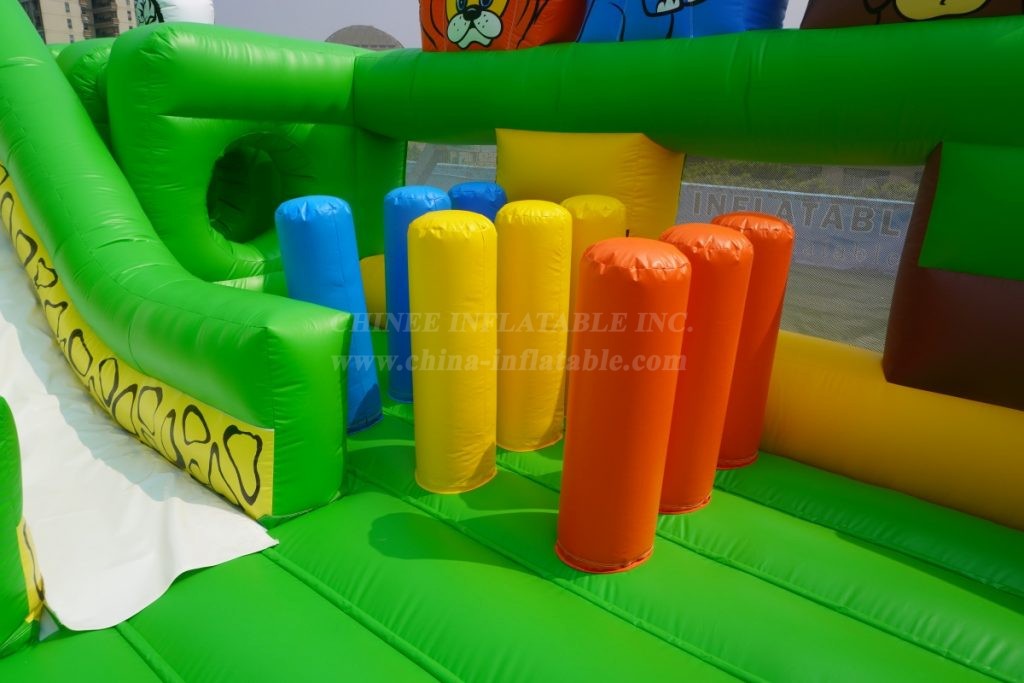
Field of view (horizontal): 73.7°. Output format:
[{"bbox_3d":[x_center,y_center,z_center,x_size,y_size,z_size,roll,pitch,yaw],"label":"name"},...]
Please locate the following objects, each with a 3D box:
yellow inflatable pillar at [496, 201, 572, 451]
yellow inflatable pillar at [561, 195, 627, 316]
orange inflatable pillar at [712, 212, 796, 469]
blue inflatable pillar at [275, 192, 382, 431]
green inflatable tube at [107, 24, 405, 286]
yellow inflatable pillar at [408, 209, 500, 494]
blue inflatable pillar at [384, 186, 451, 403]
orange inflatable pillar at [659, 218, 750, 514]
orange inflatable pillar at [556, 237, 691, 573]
[{"bbox_3d":[0.100,-0.079,3.447,0.369,1.220,0.369,1,19,0],"label":"yellow inflatable pillar"},{"bbox_3d":[0.442,-0.240,3.999,0.371,1.197,0.371,15,23,34],"label":"yellow inflatable pillar"},{"bbox_3d":[1.007,-0.009,3.058,0.349,1.110,0.349,17,24,36],"label":"orange inflatable pillar"},{"bbox_3d":[-0.945,-0.134,3.562,0.372,1.207,0.372,10,24,35],"label":"blue inflatable pillar"},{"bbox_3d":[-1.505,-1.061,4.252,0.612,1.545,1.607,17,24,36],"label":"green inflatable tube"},{"bbox_3d":[-0.254,0.045,3.044,0.377,1.215,0.377,1,19,0],"label":"yellow inflatable pillar"},{"bbox_3d":[-0.545,-0.277,3.993,0.373,1.209,0.373,2,19,-1],"label":"blue inflatable pillar"},{"bbox_3d":[0.759,0.116,2.947,0.371,1.211,0.371,17,23,33],"label":"orange inflatable pillar"},{"bbox_3d":[0.400,0.238,2.539,0.378,1.212,0.378,3,20,-1],"label":"orange inflatable pillar"}]

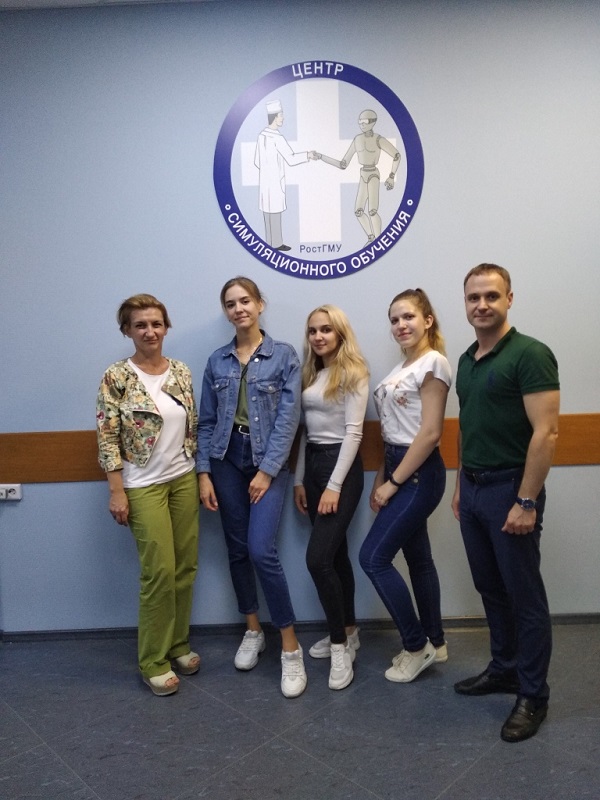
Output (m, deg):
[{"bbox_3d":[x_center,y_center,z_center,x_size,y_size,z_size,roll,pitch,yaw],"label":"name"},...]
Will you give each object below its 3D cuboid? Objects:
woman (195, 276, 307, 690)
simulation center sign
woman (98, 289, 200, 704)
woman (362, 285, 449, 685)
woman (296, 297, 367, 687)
[{"bbox_3d":[-0.216,0.344,2.660,0.490,1.770,0.420,-1,5,8],"label":"woman"},{"bbox_3d":[0.092,-1.095,2.881,1.010,1.030,0.020,-2,5,0],"label":"simulation center sign"},{"bbox_3d":[-0.638,0.393,2.674,0.480,1.700,0.380,-5,5,-33],"label":"woman"},{"bbox_3d":[0.472,0.359,2.697,0.460,1.690,0.410,-5,5,-35],"label":"woman"},{"bbox_3d":[0.138,0.400,2.700,0.420,1.630,0.400,2,6,42],"label":"woman"}]

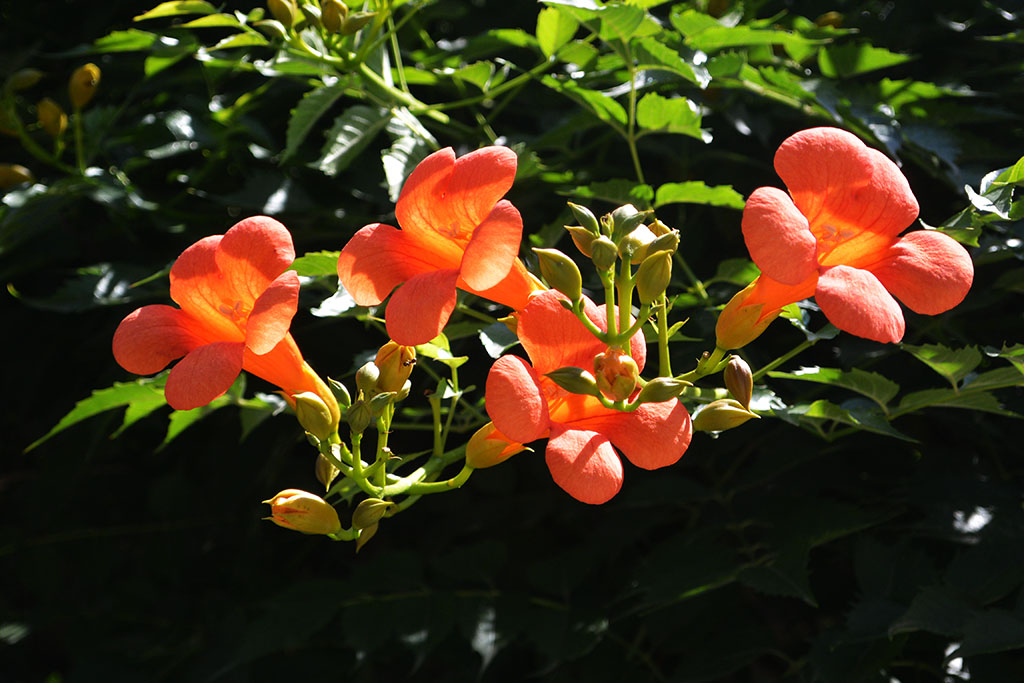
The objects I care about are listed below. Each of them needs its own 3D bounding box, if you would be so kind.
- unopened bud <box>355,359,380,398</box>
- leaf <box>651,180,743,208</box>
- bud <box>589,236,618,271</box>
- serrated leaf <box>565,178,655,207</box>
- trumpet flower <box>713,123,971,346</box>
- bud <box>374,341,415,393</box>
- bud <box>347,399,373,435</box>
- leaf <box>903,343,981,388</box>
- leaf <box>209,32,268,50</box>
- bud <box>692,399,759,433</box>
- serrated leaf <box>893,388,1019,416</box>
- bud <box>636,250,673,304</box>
[{"bbox_3d":[-0.050,0.013,0.790,0.009,0.013,0.009,3,-15,0],"label":"unopened bud"},{"bbox_3d":[0.074,-0.058,0.910,0.036,0.008,0.019,4,27,8],"label":"leaf"},{"bbox_3d":[0.031,-0.030,0.780,0.009,0.011,0.009,0,20,0],"label":"bud"},{"bbox_3d":[0.040,-0.061,0.950,0.038,0.011,0.028,0,18,-18],"label":"serrated leaf"},{"bbox_3d":[0.102,-0.026,0.765,0.077,0.074,0.070,-4,-19,-38],"label":"trumpet flower"},{"bbox_3d":[-0.042,0.009,0.840,0.013,0.020,0.013,9,6,0],"label":"bud"},{"bbox_3d":[-0.057,0.028,0.865,0.010,0.015,0.010,5,9,-6],"label":"bud"},{"bbox_3d":[0.173,0.010,0.930,0.036,0.012,0.024,25,-28,-23],"label":"leaf"},{"bbox_3d":[-0.113,-0.124,0.950,0.027,0.007,0.018,-7,20,-18],"label":"leaf"},{"bbox_3d":[0.080,0.028,0.860,0.025,0.012,0.012,-12,1,6],"label":"bud"},{"bbox_3d":[0.170,0.023,0.880,0.047,0.009,0.027,6,6,15],"label":"serrated leaf"},{"bbox_3d":[0.051,-0.023,0.830,0.012,0.021,0.012,25,6,-5],"label":"bud"}]

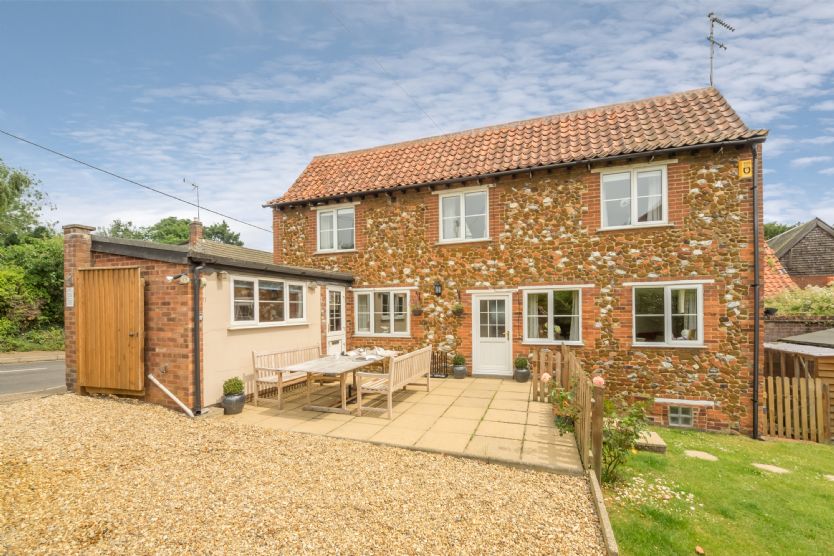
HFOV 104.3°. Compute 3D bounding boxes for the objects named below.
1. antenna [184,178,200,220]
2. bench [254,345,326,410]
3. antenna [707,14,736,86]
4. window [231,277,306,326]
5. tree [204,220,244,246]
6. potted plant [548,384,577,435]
[{"bbox_3d":[-10.830,-3.780,15.550,0.400,2.050,1.000,-1,-3,5],"label":"antenna"},{"bbox_3d":[-2.060,1.687,5.850,0.580,0.890,1.570,-1,-3,21],"label":"bench"},{"bbox_3d":[7.750,-5.780,8.250,1.000,1.750,0.360,1,-3,-22],"label":"antenna"},{"bbox_3d":[-2.730,0.455,6.200,0.120,0.860,1.800,-1,-3,21],"label":"window"},{"bbox_3d":[-18.000,-0.460,30.000,5.000,9.800,5.000,1,-3,-18],"label":"tree"},{"bbox_3d":[1.930,1.744,4.300,0.350,0.600,0.350,-1,-3,21],"label":"potted plant"}]

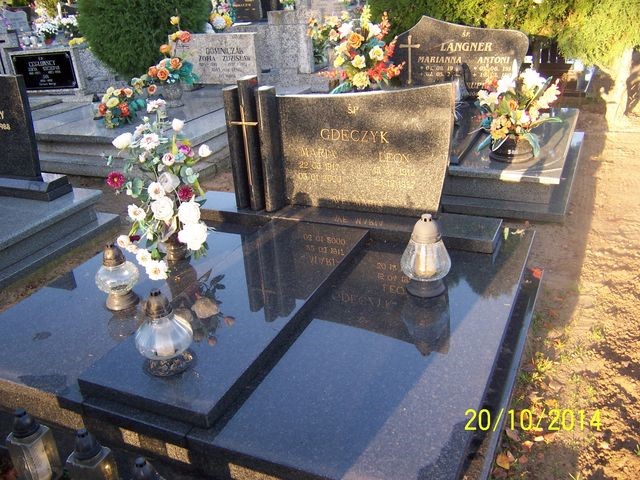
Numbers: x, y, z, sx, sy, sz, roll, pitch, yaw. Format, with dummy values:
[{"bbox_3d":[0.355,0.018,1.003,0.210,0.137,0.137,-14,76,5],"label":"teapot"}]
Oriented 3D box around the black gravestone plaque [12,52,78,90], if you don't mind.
[{"bbox_3d":[-3.045,-1.880,6.780,0.640,0.400,0.040,1,26,13],"label":"black gravestone plaque"}]

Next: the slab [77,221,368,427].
[{"bbox_3d":[-0.273,0.219,2.398,0.505,0.049,1.324,7,28,24],"label":"slab"}]

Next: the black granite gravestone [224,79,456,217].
[{"bbox_3d":[0.076,-0.459,2.912,1.088,0.663,0.135,5,27,20],"label":"black granite gravestone"}]

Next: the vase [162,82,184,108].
[{"bbox_3d":[-1.345,-1.326,5.600,0.190,0.220,0.190,7,28,24],"label":"vase"}]

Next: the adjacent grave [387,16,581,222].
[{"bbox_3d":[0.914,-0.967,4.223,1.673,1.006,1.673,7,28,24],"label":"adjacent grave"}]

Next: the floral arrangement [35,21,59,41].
[{"bbox_3d":[-4.931,-3.750,11.000,0.400,0.380,0.380,7,28,24],"label":"floral arrangement"}]

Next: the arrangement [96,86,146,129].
[{"bbox_3d":[-1.685,-1.121,5.180,0.380,0.310,0.330,7,28,24],"label":"arrangement"}]

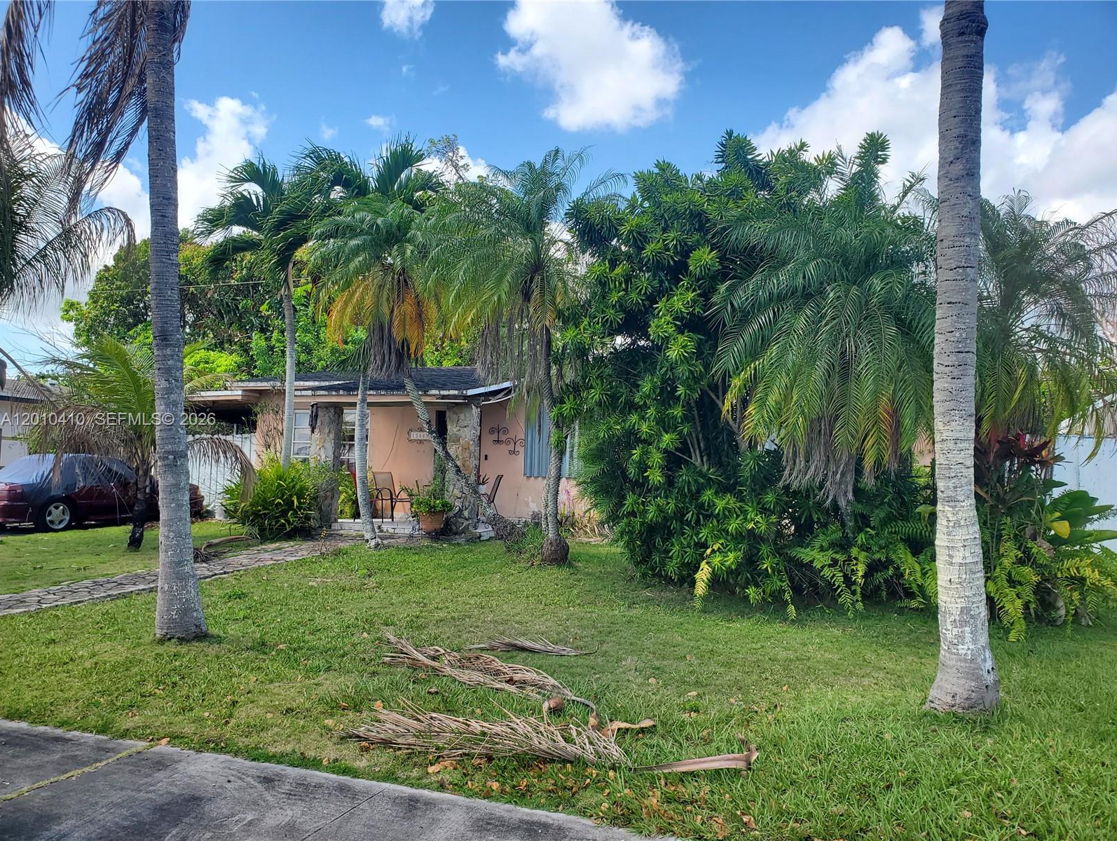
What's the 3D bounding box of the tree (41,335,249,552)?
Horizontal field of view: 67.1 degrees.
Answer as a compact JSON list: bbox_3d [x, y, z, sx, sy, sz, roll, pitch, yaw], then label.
[{"bbox_3d":[-6.193,0.334,12.600,3.198,3.145,3.000,0,-2,0],"label":"tree"}]

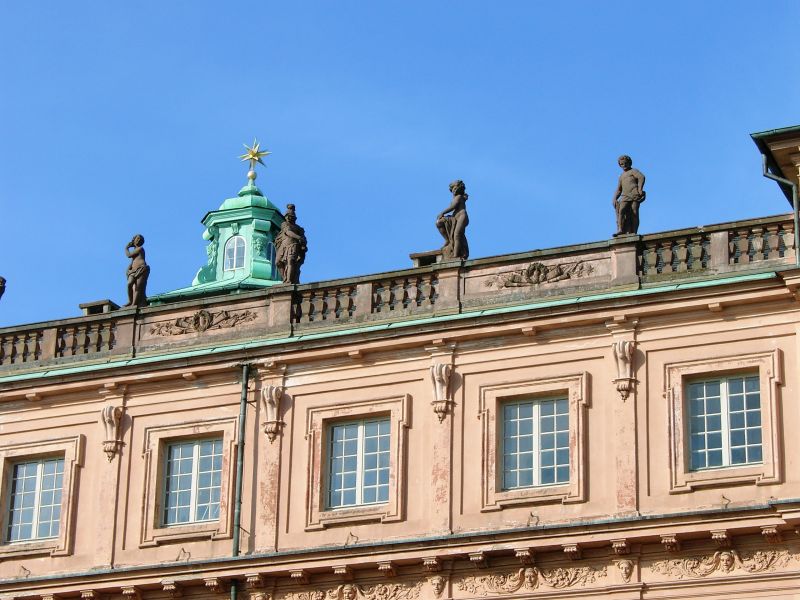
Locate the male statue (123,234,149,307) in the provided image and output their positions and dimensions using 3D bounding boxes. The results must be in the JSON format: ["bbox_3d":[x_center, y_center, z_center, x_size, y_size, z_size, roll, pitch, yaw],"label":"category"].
[{"bbox_3d":[-6.203,-0.638,52.808,0.567,1.946,0.547,-15,-27,35],"label":"male statue"}]

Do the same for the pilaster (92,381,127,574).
[{"bbox_3d":[-6.557,3.933,50.508,0.640,4.212,0.385,-8,-24,22],"label":"pilaster"}]

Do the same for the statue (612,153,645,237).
[{"bbox_3d":[4.926,-2.194,48.312,0.668,2.029,0.506,-8,-24,22],"label":"statue"}]

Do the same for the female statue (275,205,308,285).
[{"bbox_3d":[-2.503,-1.194,50.891,0.720,2.060,0.520,-8,-23,22],"label":"female statue"}]

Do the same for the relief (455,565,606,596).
[{"bbox_3d":[2.629,5.635,44.990,3.140,0.460,0.160,-8,-23,22],"label":"relief"}]

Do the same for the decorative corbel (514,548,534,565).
[{"bbox_3d":[2.517,5.126,44.814,0.300,0.216,0.420,-8,-23,22],"label":"decorative corbel"}]

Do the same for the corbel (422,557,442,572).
[{"bbox_3d":[0.658,5.388,45.558,0.300,0.216,0.420,-8,-23,22],"label":"corbel"}]

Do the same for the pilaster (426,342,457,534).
[{"bbox_3d":[0.862,2.864,46.926,0.540,4.220,0.320,-8,-23,22],"label":"pilaster"}]

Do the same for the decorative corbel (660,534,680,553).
[{"bbox_3d":[5.348,4.787,44.224,0.332,0.251,0.425,-8,-24,22],"label":"decorative corbel"}]

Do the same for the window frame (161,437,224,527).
[{"bbox_3d":[-4.521,4.052,49.398,1.580,1.959,0.120,-8,-23,22],"label":"window frame"}]

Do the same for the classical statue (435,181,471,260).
[{"bbox_3d":[1.200,-1.733,49.841,0.709,2.089,0.506,12,-24,-24],"label":"classical statue"}]

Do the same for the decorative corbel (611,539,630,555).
[{"bbox_3d":[4.417,4.919,44.600,0.332,0.251,0.425,-8,-24,22],"label":"decorative corbel"}]

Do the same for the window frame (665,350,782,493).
[{"bbox_3d":[6.550,2.507,45.283,2.325,2.799,0.304,-8,-24,22],"label":"window frame"}]

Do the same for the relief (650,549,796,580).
[{"bbox_3d":[6.269,5.121,43.533,2.912,0.460,0.160,-8,-23,22],"label":"relief"}]

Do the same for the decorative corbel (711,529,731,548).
[{"bbox_3d":[6.279,4.655,43.848,0.332,0.251,0.425,-8,-24,22],"label":"decorative corbel"}]

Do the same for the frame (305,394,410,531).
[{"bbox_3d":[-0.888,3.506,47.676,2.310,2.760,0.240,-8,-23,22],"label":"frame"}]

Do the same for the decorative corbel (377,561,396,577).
[{"bbox_3d":[-0.238,5.577,46.477,0.332,0.251,0.425,-8,-24,22],"label":"decorative corbel"}]

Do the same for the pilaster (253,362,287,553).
[{"bbox_3d":[-2.821,3.384,48.399,0.540,4.220,0.320,-8,-23,22],"label":"pilaster"}]

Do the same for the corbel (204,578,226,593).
[{"bbox_3d":[-3.908,6.033,47.385,0.300,0.216,0.420,-8,-23,22],"label":"corbel"}]

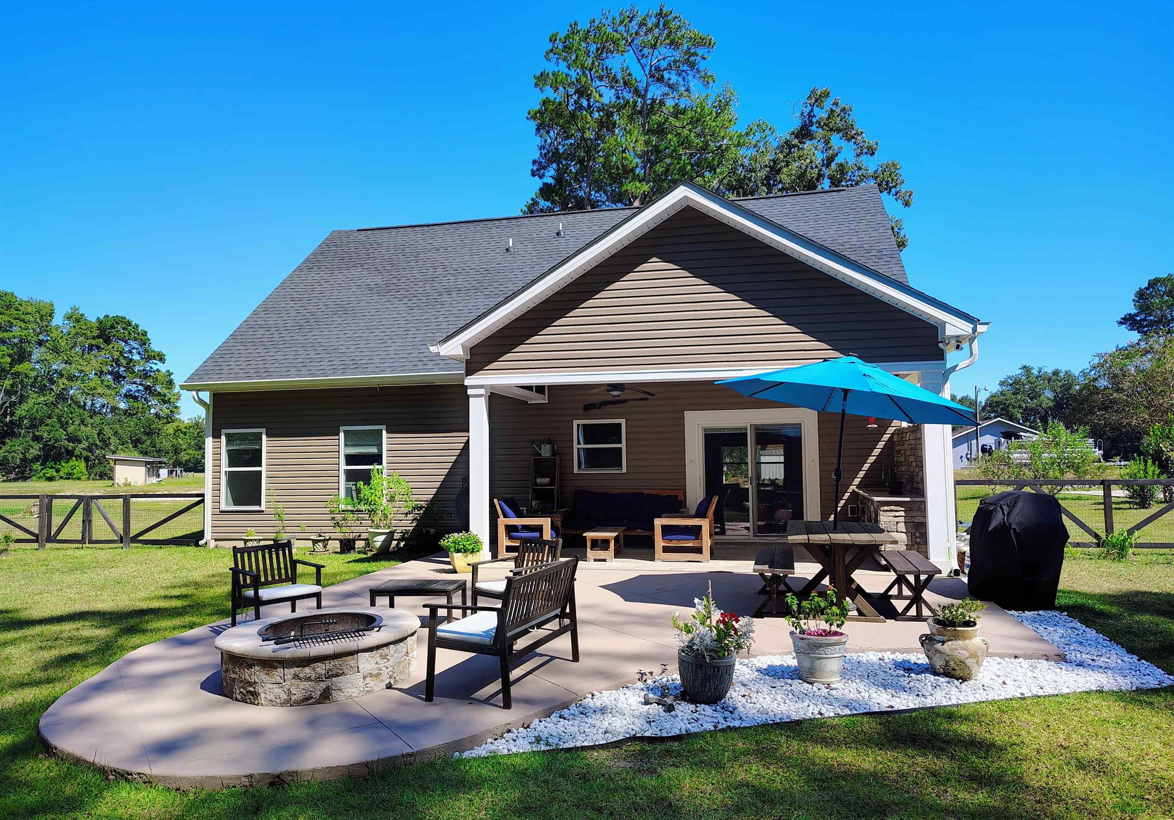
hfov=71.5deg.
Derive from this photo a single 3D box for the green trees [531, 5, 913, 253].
[{"bbox_3d":[6.099,-7.751,38.038,17.000,23.418,11.000,-1,-4,9],"label":"green trees"}]

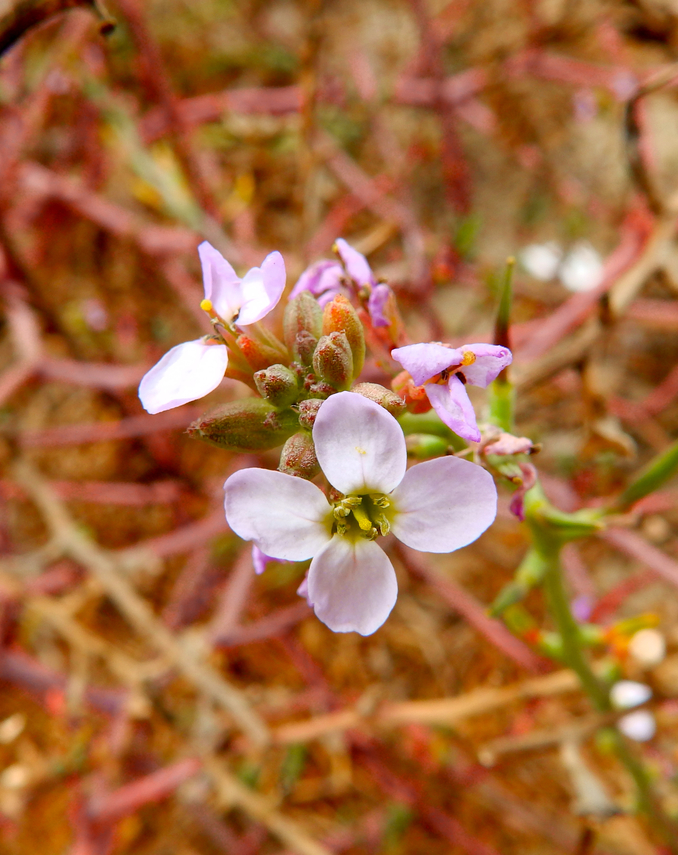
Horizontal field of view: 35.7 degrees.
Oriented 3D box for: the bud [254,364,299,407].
[{"bbox_3d":[-0.005,-0.003,0.082,0.003,0.004,0.003,-50,35,13],"label":"bud"}]

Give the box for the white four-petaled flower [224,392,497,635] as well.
[{"bbox_3d":[0.002,0.007,0.080,0.021,0.018,0.006,0,5,-3],"label":"white four-petaled flower"}]

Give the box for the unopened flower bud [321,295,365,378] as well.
[{"bbox_3d":[0.000,-0.007,0.083,0.003,0.007,0.003,-11,28,3],"label":"unopened flower bud"}]

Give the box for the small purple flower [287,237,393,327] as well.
[{"bbox_3d":[0.000,-0.010,0.072,0.007,0.006,0.006,6,21,0],"label":"small purple flower"}]

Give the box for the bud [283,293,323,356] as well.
[{"bbox_3d":[-0.003,-0.008,0.084,0.003,0.006,0.003,-5,31,1],"label":"bud"}]

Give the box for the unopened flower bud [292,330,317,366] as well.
[{"bbox_3d":[-0.002,-0.005,0.067,0.002,0.003,0.002,-5,37,3],"label":"unopened flower bud"}]

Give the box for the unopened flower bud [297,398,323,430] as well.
[{"bbox_3d":[-0.002,-0.001,0.083,0.002,0.002,0.003,0,14,14],"label":"unopened flower bud"}]

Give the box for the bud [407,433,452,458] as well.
[{"bbox_3d":[0.006,0.001,0.073,0.003,0.002,0.002,0,90,18],"label":"bud"}]

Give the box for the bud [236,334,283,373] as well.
[{"bbox_3d":[-0.006,-0.006,0.085,0.004,0.002,0.002,32,14,-18],"label":"bud"}]

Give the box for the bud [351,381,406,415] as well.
[{"bbox_3d":[0.002,-0.002,0.067,0.004,0.002,0.002,14,90,25],"label":"bud"}]

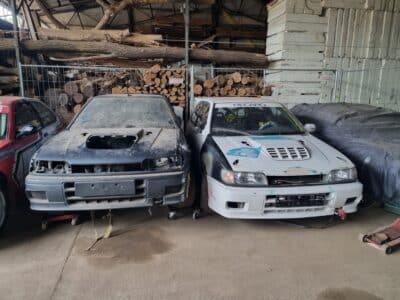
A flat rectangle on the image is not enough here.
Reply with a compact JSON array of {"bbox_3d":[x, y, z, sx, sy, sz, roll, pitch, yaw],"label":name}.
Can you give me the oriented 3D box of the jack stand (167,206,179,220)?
[{"bbox_3d":[-0.342,0.748,3.713,0.160,0.180,0.160,-1,10,-6],"label":"jack stand"}]

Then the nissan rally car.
[{"bbox_3d":[0.676,-0.088,4.799,1.690,1.450,3.970,-1,10,-8],"label":"nissan rally car"}]

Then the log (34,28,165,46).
[{"bbox_3d":[-2.581,-2.889,7.714,3.100,0.330,0.350,-1,10,-9],"label":"log"}]

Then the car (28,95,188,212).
[{"bbox_3d":[-1.120,-0.148,4.805,1.690,1.440,3.970,-1,10,-6],"label":"car"}]

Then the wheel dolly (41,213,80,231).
[{"bbox_3d":[-1.648,0.783,3.559,0.420,0.130,0.420,-4,11,-22],"label":"wheel dolly"}]

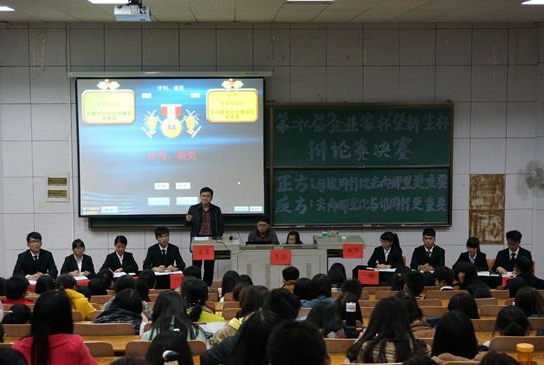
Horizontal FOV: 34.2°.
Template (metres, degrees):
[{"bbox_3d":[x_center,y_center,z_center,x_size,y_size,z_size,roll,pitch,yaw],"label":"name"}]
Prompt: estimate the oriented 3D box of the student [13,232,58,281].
[{"bbox_3d":[-3.020,1.336,11.300,0.570,1.310,0.750,-2,6,-17],"label":"student"}]

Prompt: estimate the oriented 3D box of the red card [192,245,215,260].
[{"bbox_3d":[-0.950,0.985,12.400,0.297,0.205,0.010,0,6,-2],"label":"red card"}]

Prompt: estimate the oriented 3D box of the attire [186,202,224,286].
[{"bbox_3d":[-0.973,1.060,12.750,0.540,1.460,0.360,-1,6,-7],"label":"attire"}]

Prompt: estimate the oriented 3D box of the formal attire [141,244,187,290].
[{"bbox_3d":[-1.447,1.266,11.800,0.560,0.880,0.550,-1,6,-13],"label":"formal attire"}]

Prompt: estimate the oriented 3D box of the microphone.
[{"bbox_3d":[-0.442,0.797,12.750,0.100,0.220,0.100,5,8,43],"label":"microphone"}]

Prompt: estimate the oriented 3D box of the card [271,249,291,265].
[{"bbox_3d":[0.116,1.017,12.100,0.285,0.200,0.015,0,6,-3],"label":"card"}]

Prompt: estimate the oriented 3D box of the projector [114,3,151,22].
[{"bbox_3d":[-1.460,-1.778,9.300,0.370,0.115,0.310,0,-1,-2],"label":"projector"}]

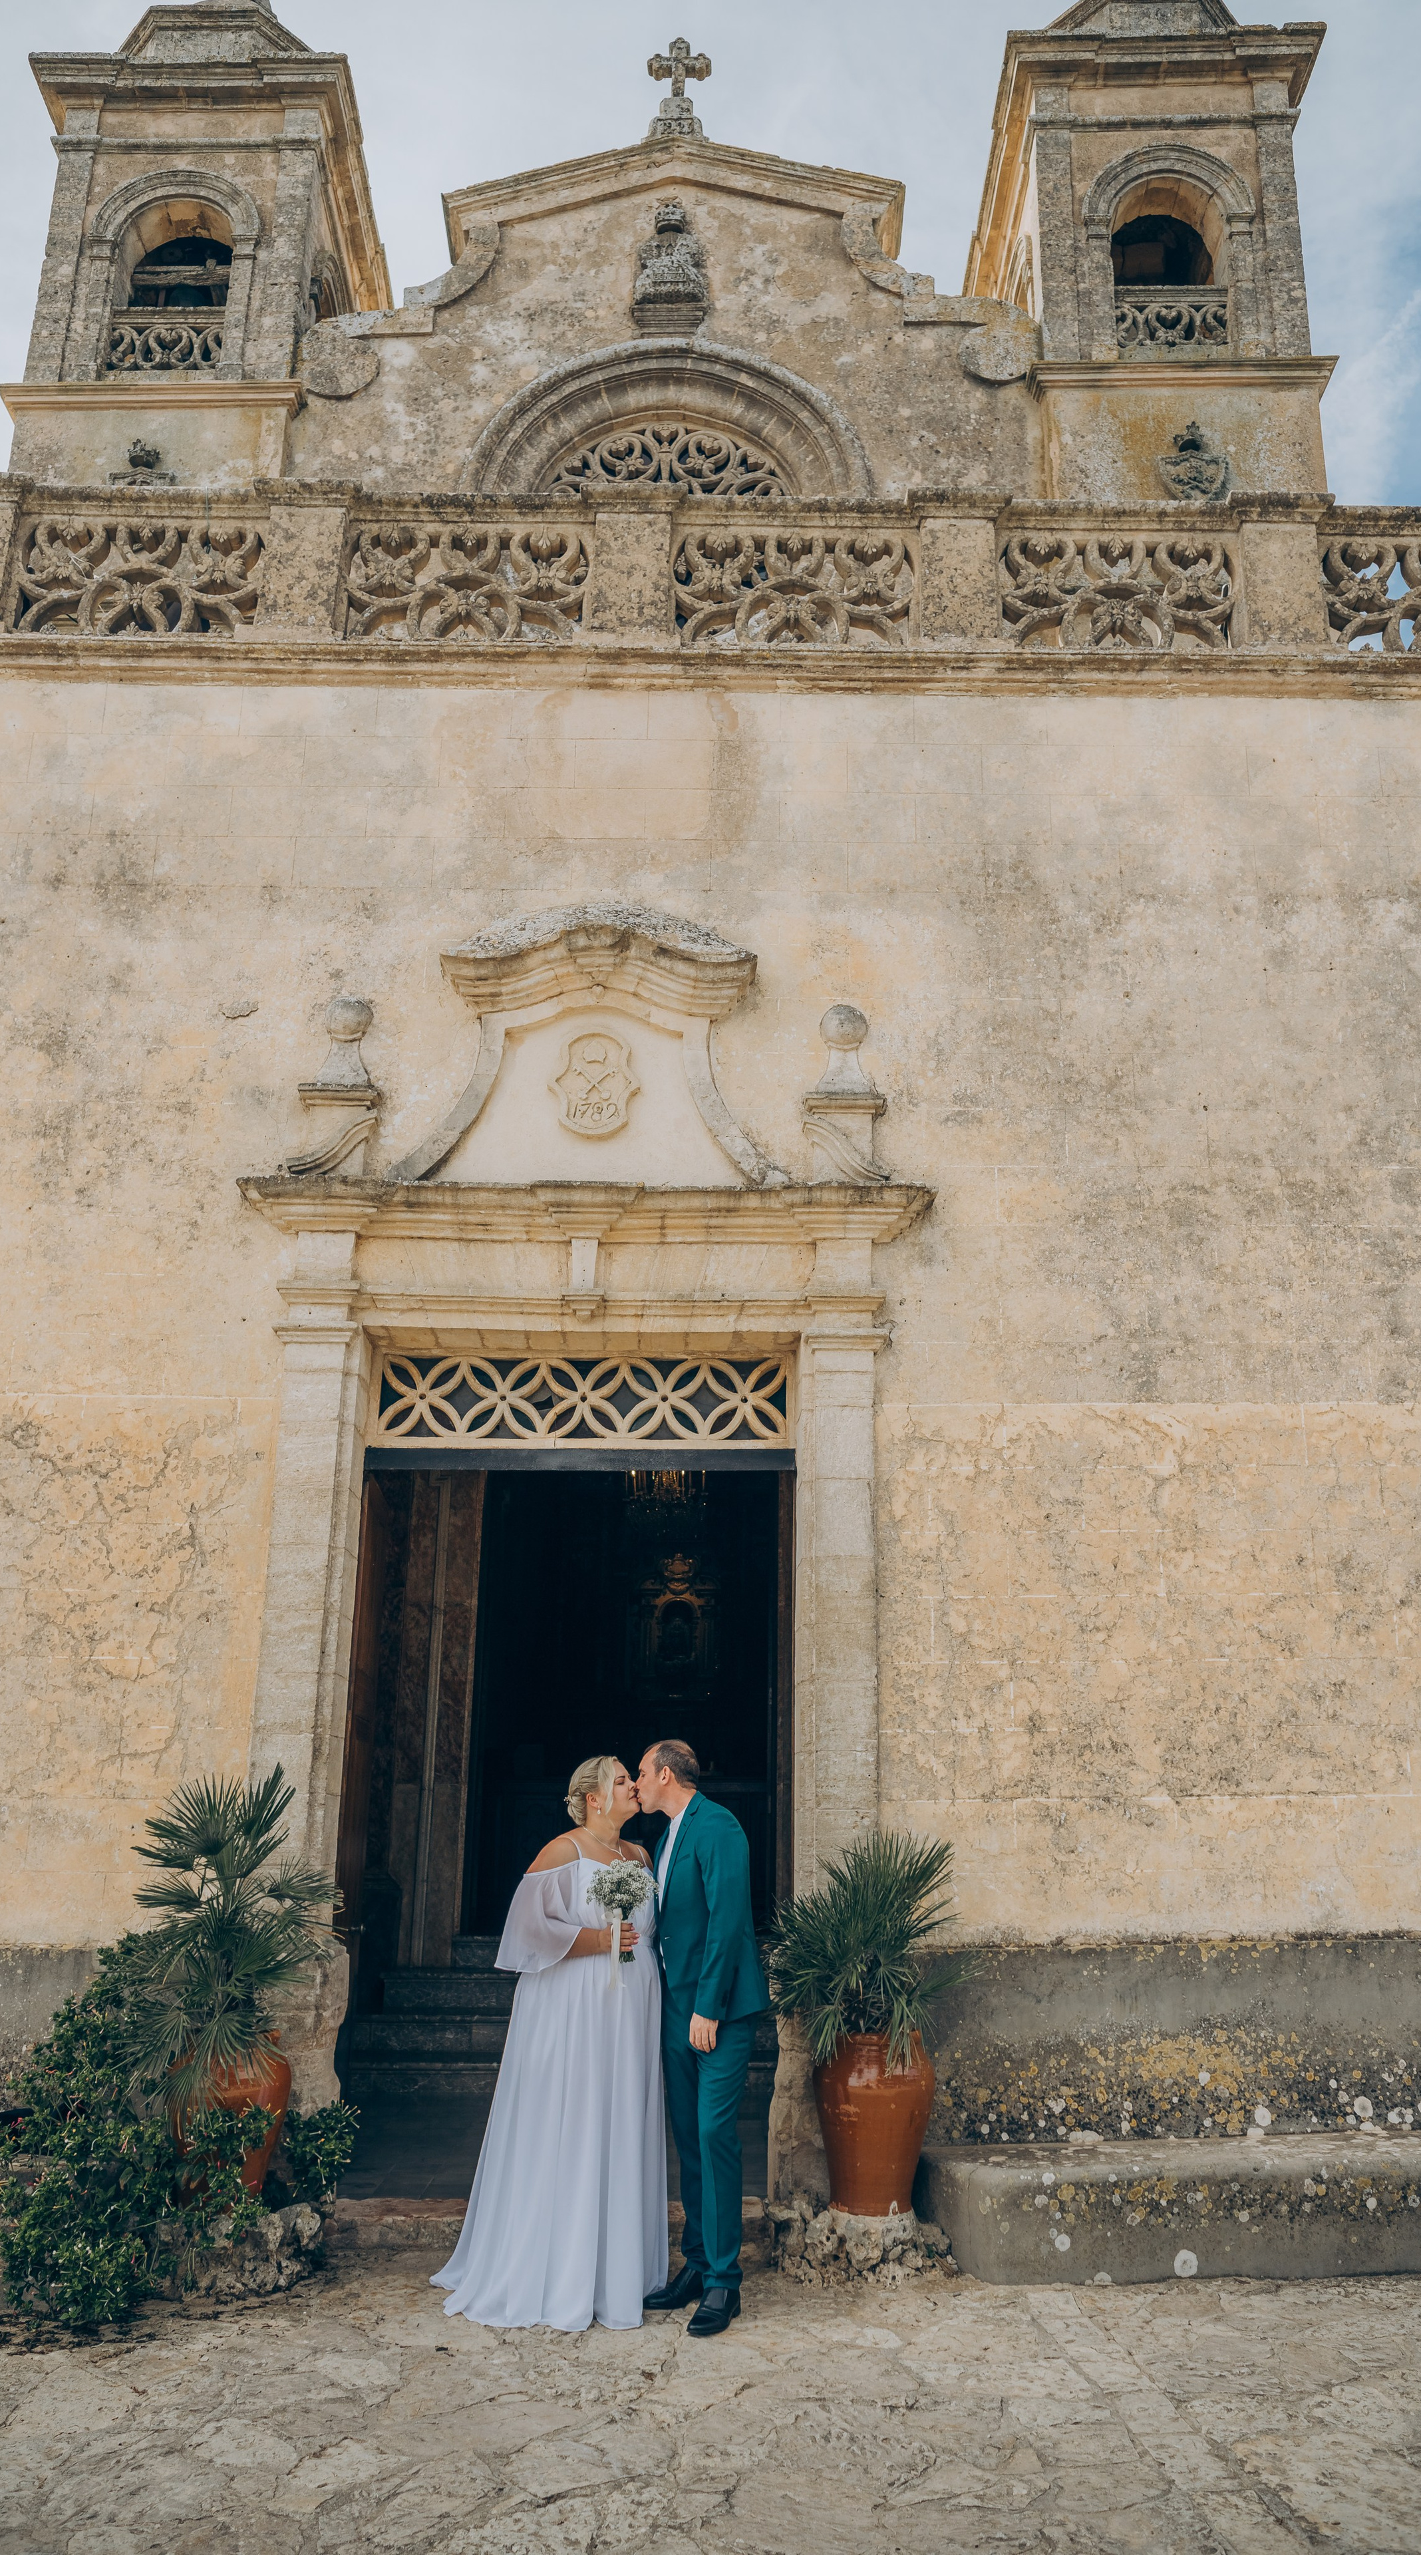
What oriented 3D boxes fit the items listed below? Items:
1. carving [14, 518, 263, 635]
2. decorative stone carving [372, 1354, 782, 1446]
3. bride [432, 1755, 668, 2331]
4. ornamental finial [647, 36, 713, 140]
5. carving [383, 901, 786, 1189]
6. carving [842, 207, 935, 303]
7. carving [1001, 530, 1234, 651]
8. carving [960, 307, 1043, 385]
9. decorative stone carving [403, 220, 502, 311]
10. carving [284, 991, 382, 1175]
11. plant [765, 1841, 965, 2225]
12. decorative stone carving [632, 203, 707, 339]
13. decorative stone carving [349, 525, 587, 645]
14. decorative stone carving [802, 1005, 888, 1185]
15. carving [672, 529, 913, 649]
[{"bbox_3d":[-2.729,-3.331,8.123,1.189,0.691,0.200,1,-16,0],"label":"carving"},{"bbox_3d":[-0.559,0.538,7.397,1.793,0.413,0.100,1,-16,1],"label":"decorative stone carving"},{"bbox_3d":[-0.523,2.446,5.602,0.660,1.660,0.720,-14,-22,43],"label":"bride"},{"bbox_3d":[-0.233,-8.927,12.796,0.480,1.025,0.270,1,-16,1],"label":"ornamental finial"},{"bbox_3d":[-0.517,-0.976,7.206,1.669,1.345,0.320,1,-16,0],"label":"carving"},{"bbox_3d":[1.305,-7.446,12.613,0.700,0.863,0.300,1,-16,2],"label":"carving"},{"bbox_3d":[1.944,-3.260,8.124,1.106,0.702,0.200,1,-16,0],"label":"carving"},{"bbox_3d":[2.084,-6.609,12.301,0.596,0.668,0.300,1,-16,2],"label":"carving"},{"bbox_3d":[-1.872,-7.312,12.326,0.711,0.809,0.300,1,-16,1],"label":"decorative stone carving"},{"bbox_3d":[-1.582,-0.765,7.292,0.403,0.810,0.300,1,-16,1],"label":"carving"},{"bbox_3d":[0.553,2.594,5.968,0.690,1.242,0.660,1,-16,0],"label":"plant"},{"bbox_3d":[-0.282,-7.189,12.061,0.537,1.139,0.350,1,-16,1],"label":"decorative stone carving"},{"bbox_3d":[-1.167,-3.298,8.223,1.156,0.663,0.180,1,-16,1],"label":"decorative stone carving"},{"bbox_3d":[0.566,-0.768,7.152,0.344,0.798,0.320,1,-16,0],"label":"decorative stone carving"},{"bbox_3d":[0.400,-3.272,8.121,1.143,0.690,0.200,1,-16,0],"label":"carving"}]

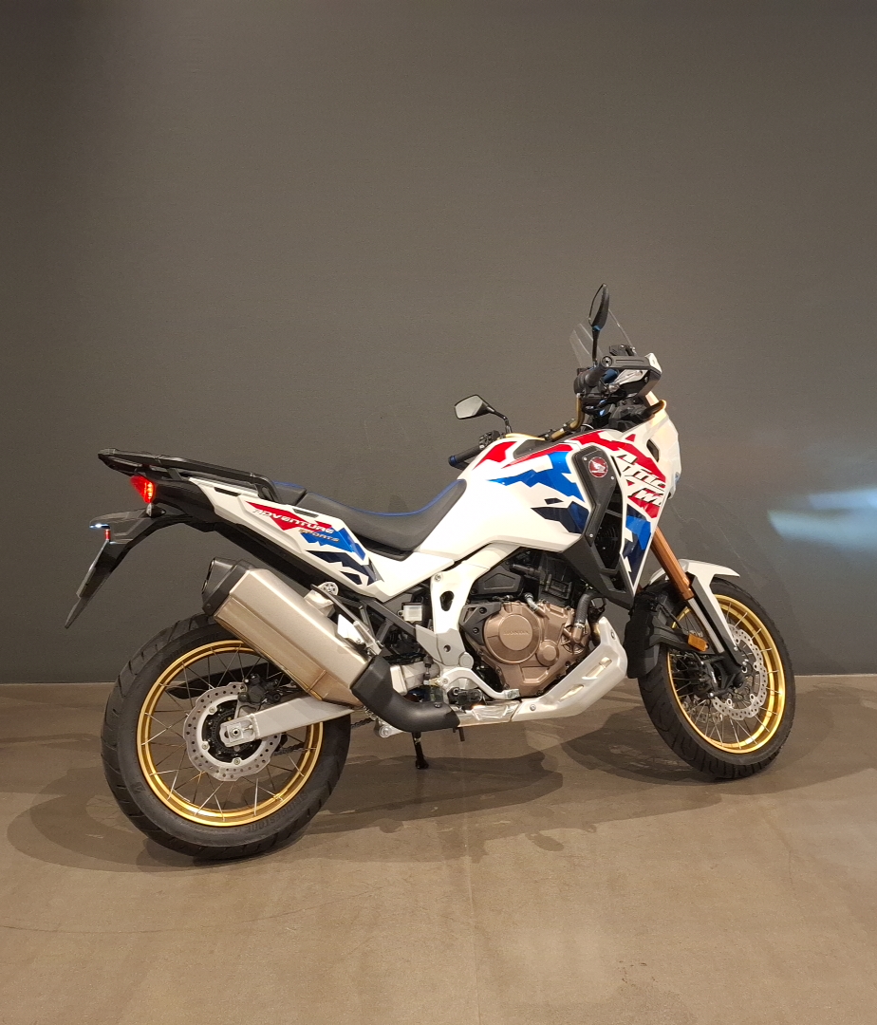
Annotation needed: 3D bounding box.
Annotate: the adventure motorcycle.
[{"bbox_3d":[0.066,0.097,2.849,2.295,1.500,0.910,-3,9,-18],"label":"adventure motorcycle"}]

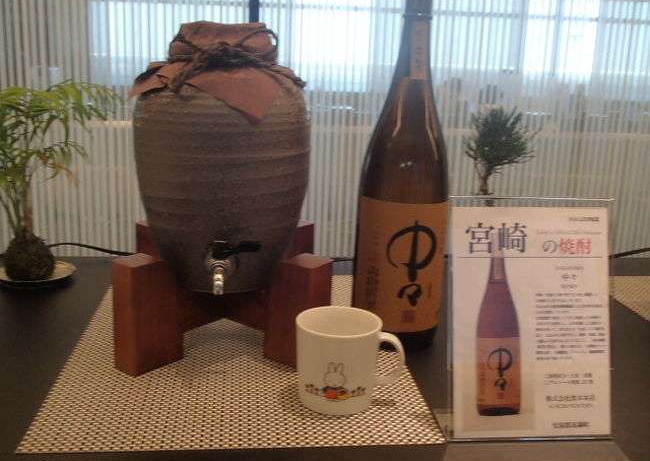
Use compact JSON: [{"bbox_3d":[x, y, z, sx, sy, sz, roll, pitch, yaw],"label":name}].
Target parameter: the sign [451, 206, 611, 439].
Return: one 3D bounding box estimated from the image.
[{"bbox_3d":[0.186,0.082,0.643,0.152,0.213,0.015,1,-2,-7],"label":"sign"}]

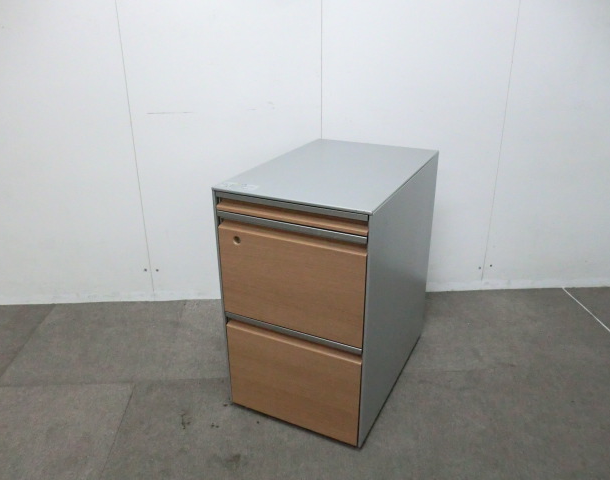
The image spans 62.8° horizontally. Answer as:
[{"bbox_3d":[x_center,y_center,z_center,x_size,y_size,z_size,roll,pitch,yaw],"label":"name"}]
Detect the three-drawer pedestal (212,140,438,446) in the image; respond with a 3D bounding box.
[{"bbox_3d":[0.092,0.104,1.446,0.393,0.642,0.570,11,26,25],"label":"three-drawer pedestal"}]

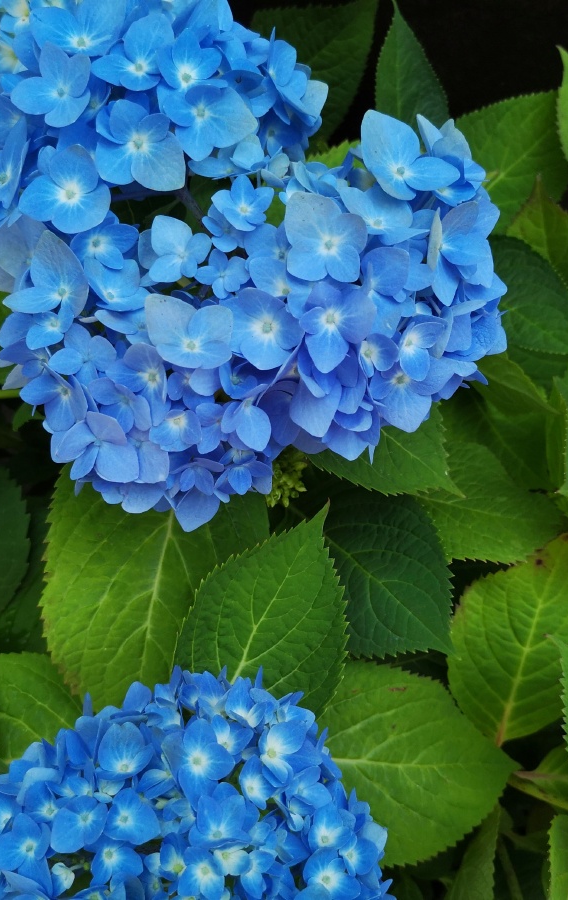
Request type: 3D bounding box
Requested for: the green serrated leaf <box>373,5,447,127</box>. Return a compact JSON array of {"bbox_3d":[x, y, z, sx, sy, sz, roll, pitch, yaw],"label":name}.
[{"bbox_3d":[0.074,-0.213,0.541,0.048,0.025,0.122,0,66,-6],"label":"green serrated leaf"}]

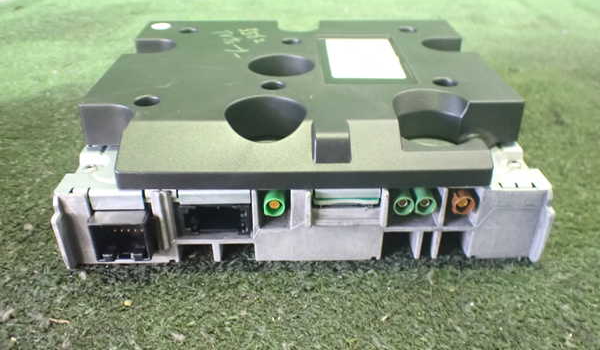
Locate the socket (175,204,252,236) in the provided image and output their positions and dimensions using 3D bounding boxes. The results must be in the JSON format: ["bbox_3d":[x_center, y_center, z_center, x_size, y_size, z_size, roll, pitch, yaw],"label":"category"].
[{"bbox_3d":[-0.032,0.014,0.201,0.027,0.014,0.012,0,32,-1],"label":"socket"}]

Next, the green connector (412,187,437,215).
[{"bbox_3d":[0.047,0.009,0.199,0.008,0.008,0.012,0,32,-1],"label":"green connector"}]

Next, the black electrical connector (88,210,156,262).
[{"bbox_3d":[-0.068,0.023,0.203,0.021,0.018,0.014,0,32,-1],"label":"black electrical connector"}]

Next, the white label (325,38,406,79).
[{"bbox_3d":[0.031,-0.058,0.257,0.034,0.001,0.059,0,32,-1],"label":"white label"}]

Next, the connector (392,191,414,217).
[{"bbox_3d":[0.038,0.009,0.199,0.008,0.008,0.012,0,32,-1],"label":"connector"}]

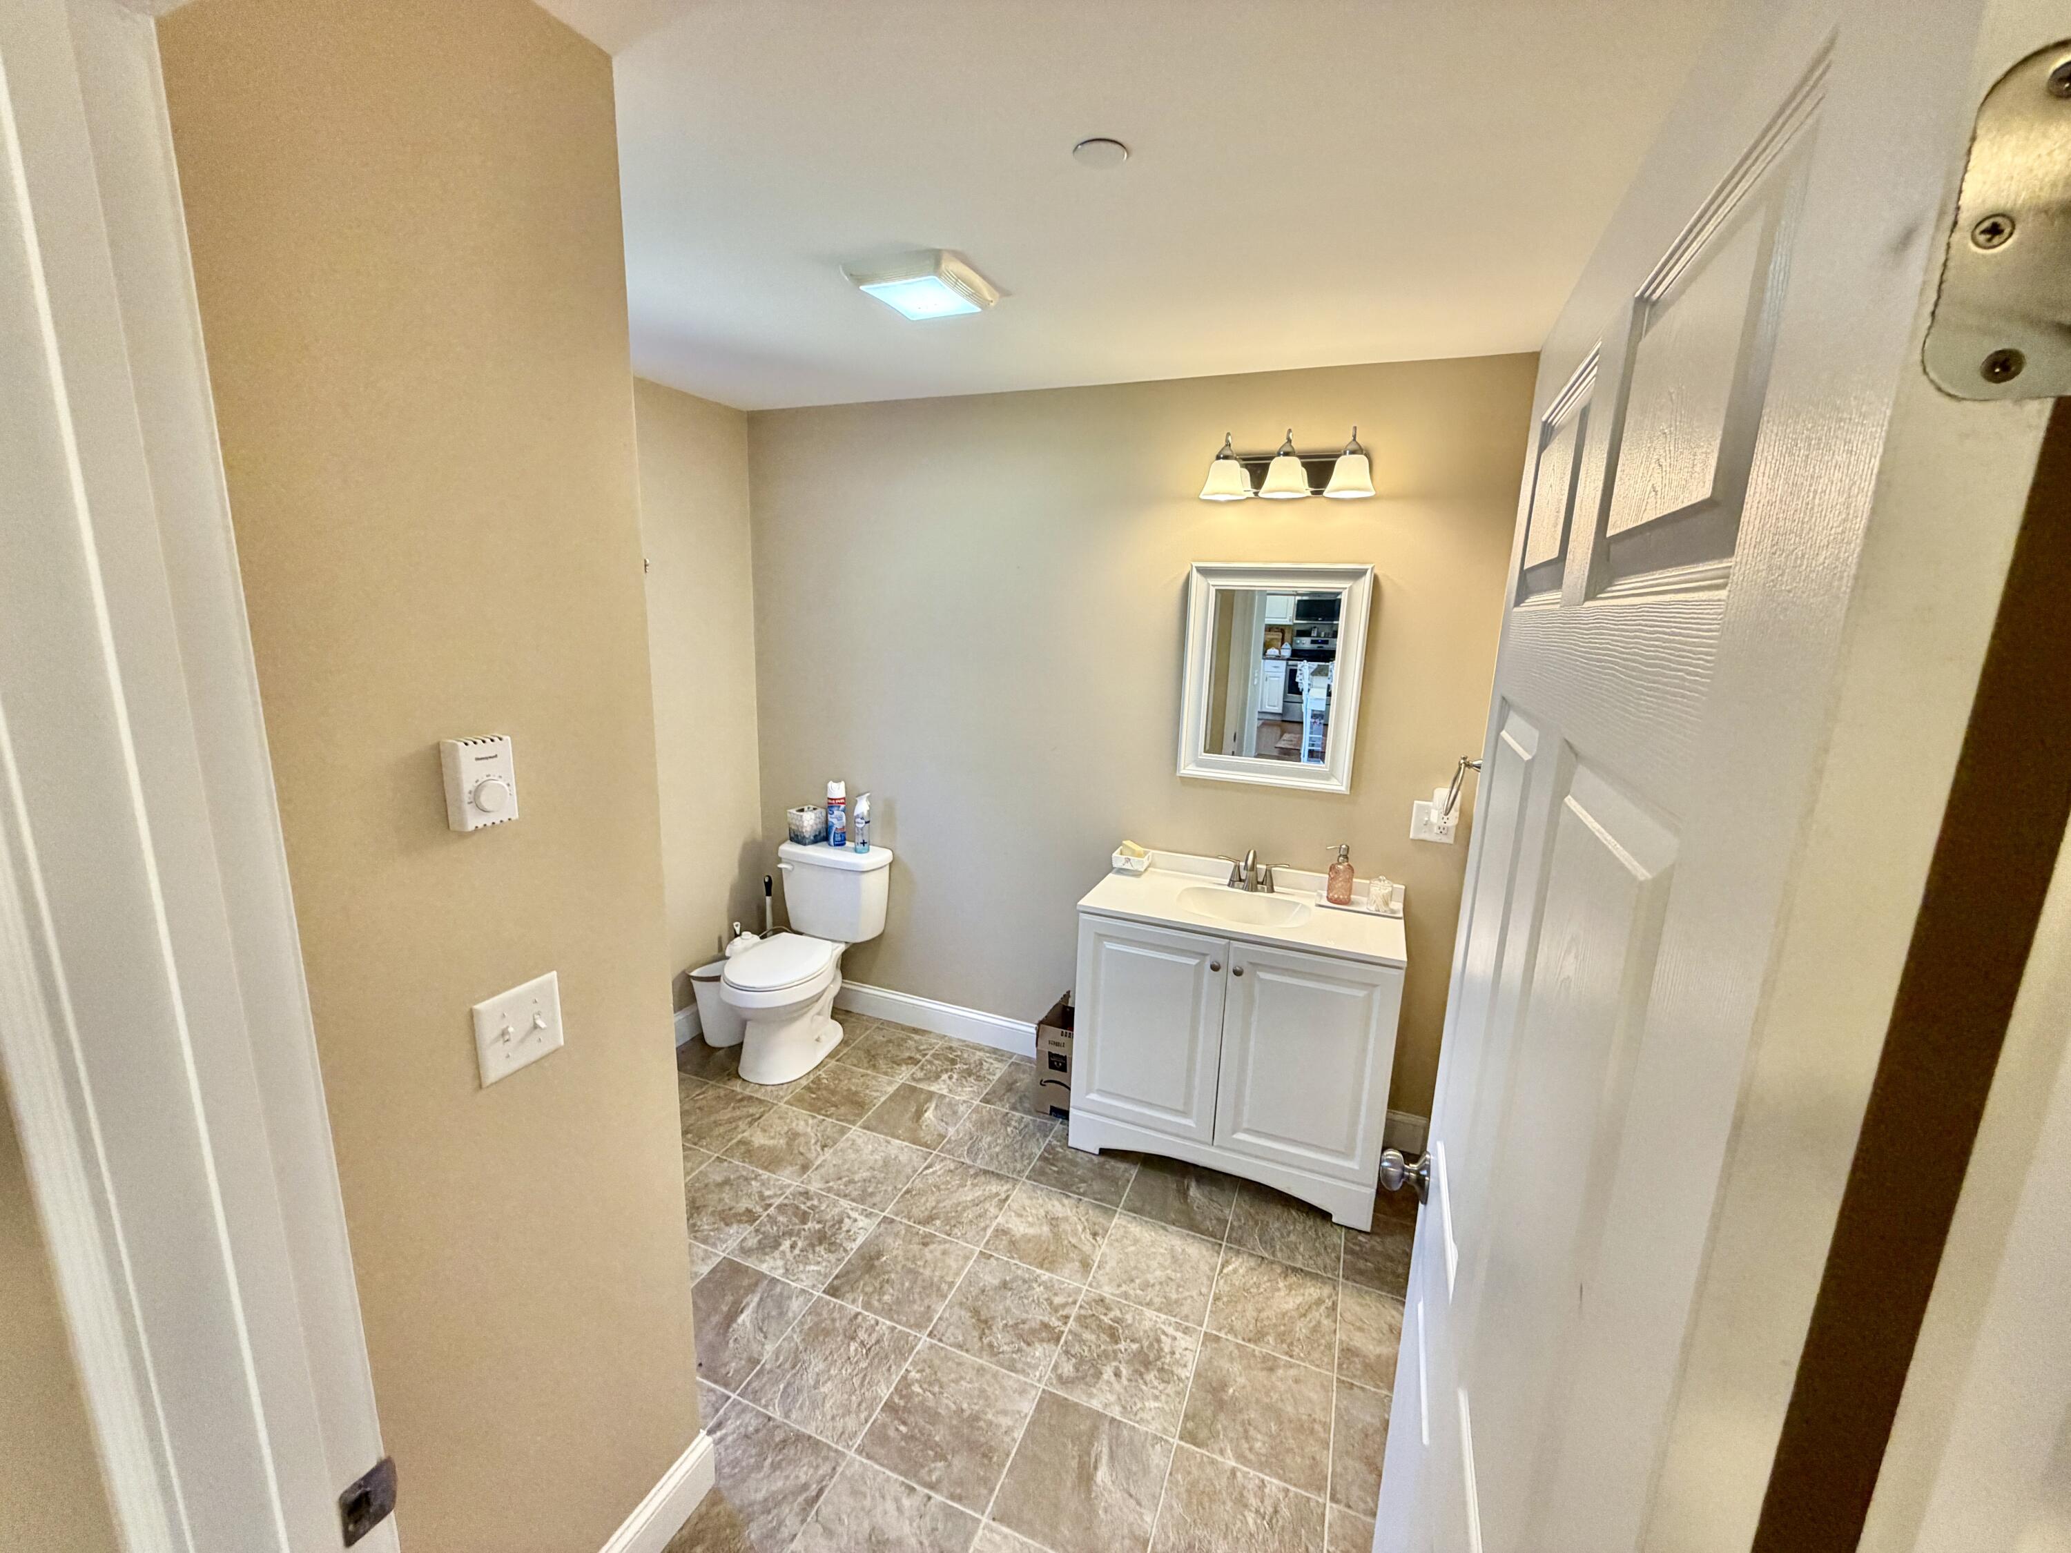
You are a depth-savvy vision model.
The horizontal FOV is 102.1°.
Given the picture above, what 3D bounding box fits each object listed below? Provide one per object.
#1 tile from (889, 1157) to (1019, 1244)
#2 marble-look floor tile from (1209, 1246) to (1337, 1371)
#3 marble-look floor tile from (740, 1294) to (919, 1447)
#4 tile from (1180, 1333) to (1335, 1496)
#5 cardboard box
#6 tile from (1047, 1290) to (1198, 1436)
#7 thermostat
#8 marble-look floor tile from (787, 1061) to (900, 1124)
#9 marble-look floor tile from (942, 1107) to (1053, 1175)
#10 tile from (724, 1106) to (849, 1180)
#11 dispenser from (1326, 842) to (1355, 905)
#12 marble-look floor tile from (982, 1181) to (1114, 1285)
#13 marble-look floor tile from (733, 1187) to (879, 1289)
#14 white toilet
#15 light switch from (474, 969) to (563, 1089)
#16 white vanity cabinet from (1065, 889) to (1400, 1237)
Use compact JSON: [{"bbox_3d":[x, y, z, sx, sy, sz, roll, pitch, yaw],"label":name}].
[{"bbox_3d":[-0.230,1.250,2.478,0.297,0.010,0.297,7,13,21],"label":"tile"},{"bbox_3d":[0.614,1.351,2.136,0.300,0.010,0.300,7,13,22],"label":"marble-look floor tile"},{"bbox_3d":[-0.463,1.361,1.925,0.297,0.010,0.297,7,13,21],"label":"marble-look floor tile"},{"bbox_3d":[0.500,1.412,1.870,0.302,0.010,0.302,7,13,22],"label":"tile"},{"bbox_3d":[0.130,0.983,2.974,0.140,0.335,0.290,7,13,22],"label":"cardboard box"},{"bbox_3d":[0.217,1.375,1.978,0.297,0.010,0.297,7,13,21],"label":"tile"},{"bbox_3d":[-0.703,0.008,1.064,0.038,0.111,0.068,7,13,22],"label":"thermostat"},{"bbox_3d":[-0.677,1.125,2.978,0.297,0.010,0.297,7,13,21],"label":"marble-look floor tile"},{"bbox_3d":[-0.114,1.194,2.754,0.297,0.010,0.297,7,13,21],"label":"marble-look floor tile"},{"bbox_3d":[-0.795,1.186,2.710,0.302,0.010,0.302,7,13,22],"label":"tile"},{"bbox_3d":[0.938,0.298,2.584,0.088,0.187,0.070,0,12,-9],"label":"dispenser"},{"bbox_3d":[0.051,1.283,2.361,0.300,0.010,0.300,7,13,22],"label":"marble-look floor tile"},{"bbox_3d":[-0.629,1.271,2.310,0.300,0.010,0.300,7,13,22],"label":"marble-look floor tile"},{"bbox_3d":[-0.885,0.691,3.183,0.416,0.750,0.664,7,13,22],"label":"white toilet"},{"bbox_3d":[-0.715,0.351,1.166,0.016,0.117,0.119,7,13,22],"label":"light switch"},{"bbox_3d":[0.630,0.812,2.661,0.918,0.830,0.432,7,13,21],"label":"white vanity cabinet"}]

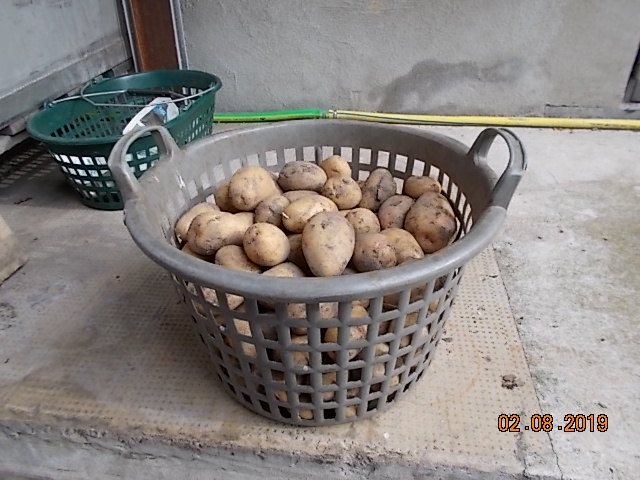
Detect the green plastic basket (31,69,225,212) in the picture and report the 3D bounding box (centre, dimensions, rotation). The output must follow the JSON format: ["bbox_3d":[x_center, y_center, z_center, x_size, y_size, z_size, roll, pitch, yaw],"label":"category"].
[{"bbox_3d":[-0.435,-0.262,1.181,0.385,0.186,0.549,3,33,9],"label":"green plastic basket"}]

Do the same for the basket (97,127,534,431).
[{"bbox_3d":[-0.002,0.012,0.620,0.466,0.304,0.424,2,33,6],"label":"basket"}]

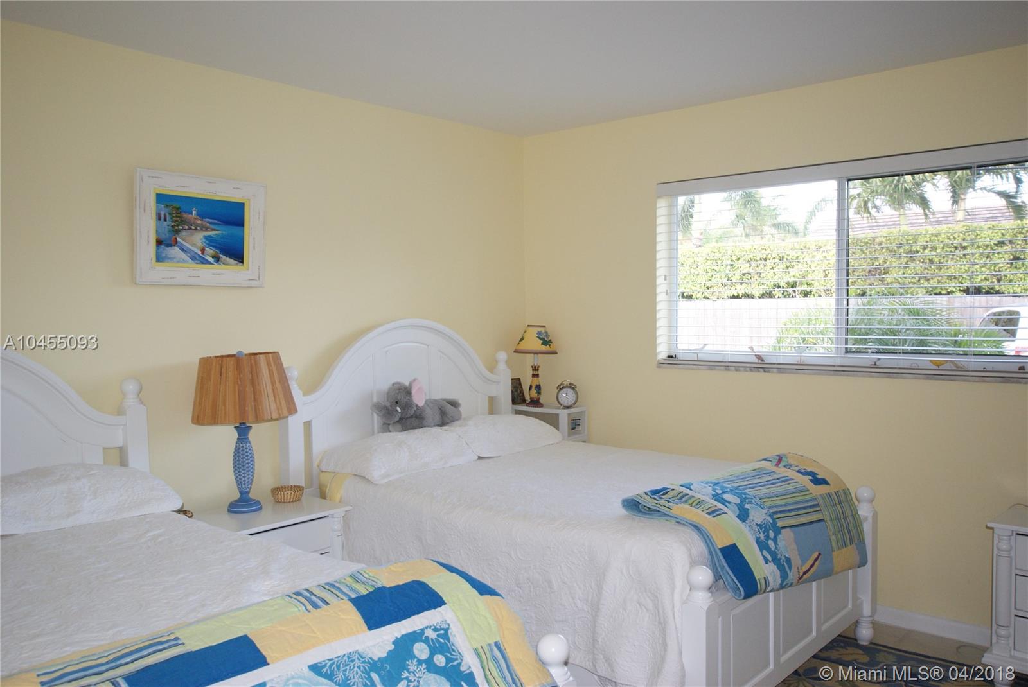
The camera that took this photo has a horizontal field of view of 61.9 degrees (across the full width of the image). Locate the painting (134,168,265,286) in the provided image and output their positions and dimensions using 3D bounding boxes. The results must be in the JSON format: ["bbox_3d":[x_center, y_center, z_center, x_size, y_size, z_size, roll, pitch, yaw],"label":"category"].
[{"bbox_3d":[-1.275,-0.459,3.530,0.030,0.443,0.556,1,3,41],"label":"painting"}]

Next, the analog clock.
[{"bbox_3d":[0.303,0.284,4.838,0.114,0.153,0.065,0,3,17],"label":"analog clock"}]

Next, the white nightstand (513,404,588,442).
[{"bbox_3d":[0.197,0.788,4.926,0.414,0.860,0.189,1,3,41],"label":"white nightstand"}]

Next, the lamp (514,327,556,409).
[{"bbox_3d":[0.120,0.129,4.888,0.250,0.463,0.250,-1,2,1],"label":"lamp"}]

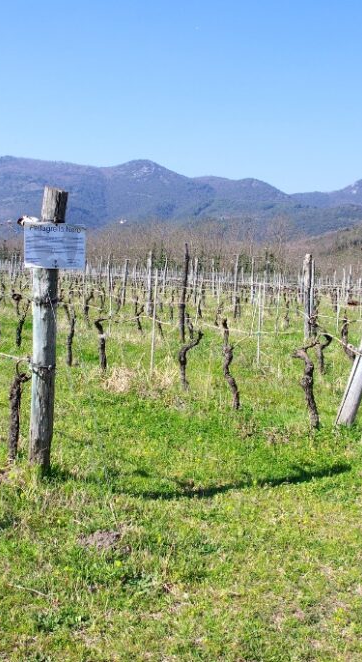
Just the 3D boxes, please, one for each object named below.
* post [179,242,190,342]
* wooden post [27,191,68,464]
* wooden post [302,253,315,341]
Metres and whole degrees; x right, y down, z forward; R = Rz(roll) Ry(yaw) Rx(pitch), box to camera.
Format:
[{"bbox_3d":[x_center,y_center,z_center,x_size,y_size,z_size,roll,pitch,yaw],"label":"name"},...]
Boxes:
[{"bbox_3d":[0.074,-0.715,14.750,0.085,2.005,0.085,3,4,0],"label":"post"},{"bbox_3d":[-0.941,0.006,5.188,0.165,1.945,0.165,4,8,-11],"label":"wooden post"},{"bbox_3d":[2.703,-0.670,15.969,0.125,1.955,0.125,1,4,10],"label":"wooden post"}]

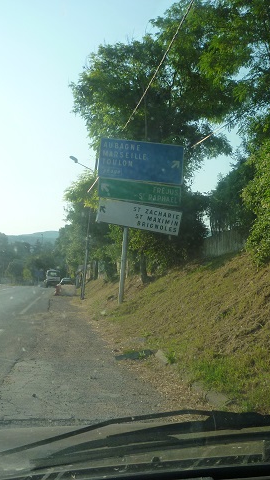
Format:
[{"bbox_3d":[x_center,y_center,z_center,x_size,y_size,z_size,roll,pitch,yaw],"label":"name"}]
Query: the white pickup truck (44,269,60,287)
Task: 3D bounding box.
[{"bbox_3d":[-11.608,5.457,76.000,2.050,2.500,5.400,5,-5,-7],"label":"white pickup truck"}]

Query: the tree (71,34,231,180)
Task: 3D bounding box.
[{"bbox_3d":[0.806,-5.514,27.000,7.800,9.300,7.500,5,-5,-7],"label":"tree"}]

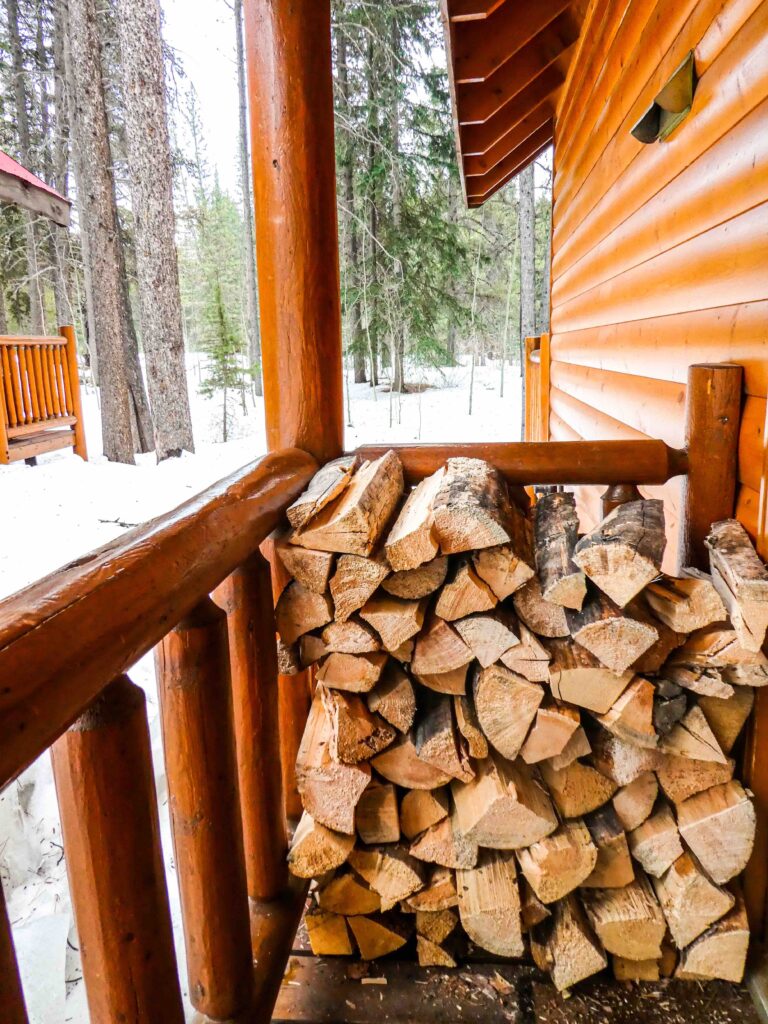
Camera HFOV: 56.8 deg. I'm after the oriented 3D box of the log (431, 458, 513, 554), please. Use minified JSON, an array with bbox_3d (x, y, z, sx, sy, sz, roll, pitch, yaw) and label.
[{"bbox_3d":[0.162,-0.022,1.286,0.122,0.090,0.410,0,13,8],"label":"log"}]

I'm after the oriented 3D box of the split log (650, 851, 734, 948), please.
[{"bbox_3d":[0.546,0.618,1.382,0.119,0.164,0.400,0,13,7],"label":"split log"}]

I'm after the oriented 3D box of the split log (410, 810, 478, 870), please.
[{"bbox_3d":[0.130,0.547,1.444,0.122,0.108,0.380,0,13,7],"label":"split log"}]

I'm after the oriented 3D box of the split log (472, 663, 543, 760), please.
[{"bbox_3d":[0.226,0.281,1.332,0.110,0.169,0.390,0,13,7],"label":"split log"}]

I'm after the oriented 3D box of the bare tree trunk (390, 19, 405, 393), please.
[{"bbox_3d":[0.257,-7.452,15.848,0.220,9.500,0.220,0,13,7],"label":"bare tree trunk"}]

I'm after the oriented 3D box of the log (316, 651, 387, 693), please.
[{"bbox_3d":[-0.034,0.231,1.392,0.118,0.074,0.380,0,13,7],"label":"log"}]

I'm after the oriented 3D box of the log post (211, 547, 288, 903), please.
[{"bbox_3d":[-0.215,0.389,1.222,0.073,0.615,0.073,0,13,7],"label":"log post"}]

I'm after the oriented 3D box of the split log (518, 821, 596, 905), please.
[{"bbox_3d":[0.313,0.558,1.377,0.131,0.110,0.410,0,13,8],"label":"split log"}]

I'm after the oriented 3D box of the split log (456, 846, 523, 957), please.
[{"bbox_3d":[0.211,0.671,1.417,0.112,0.116,0.410,0,13,8],"label":"split log"}]

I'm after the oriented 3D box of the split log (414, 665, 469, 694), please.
[{"bbox_3d":[0.120,0.229,1.379,0.090,0.070,0.400,0,13,7],"label":"split log"}]

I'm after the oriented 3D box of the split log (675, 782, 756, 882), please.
[{"bbox_3d":[0.548,0.477,1.303,0.119,0.154,0.390,0,13,7],"label":"split log"}]

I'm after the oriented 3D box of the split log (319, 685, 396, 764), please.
[{"bbox_3d":[-0.021,0.329,1.402,0.108,0.138,0.380,-1,13,3],"label":"split log"}]

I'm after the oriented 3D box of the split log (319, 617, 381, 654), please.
[{"bbox_3d":[-0.030,0.170,1.436,0.102,0.061,0.420,0,13,7],"label":"split log"}]

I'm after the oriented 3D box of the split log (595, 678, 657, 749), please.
[{"bbox_3d":[0.408,0.270,1.309,0.092,0.120,0.410,0,13,8],"label":"split log"}]

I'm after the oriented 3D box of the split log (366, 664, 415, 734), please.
[{"bbox_3d":[0.037,0.272,1.378,0.082,0.118,0.400,0,13,7],"label":"split log"}]

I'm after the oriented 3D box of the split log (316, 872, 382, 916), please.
[{"bbox_3d":[-0.038,0.645,1.483,0.118,0.089,0.410,0,13,8],"label":"split log"}]

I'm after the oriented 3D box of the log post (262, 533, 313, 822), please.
[{"bbox_3d":[-0.188,0.350,1.434,0.070,0.625,0.070,0,13,7],"label":"log post"}]

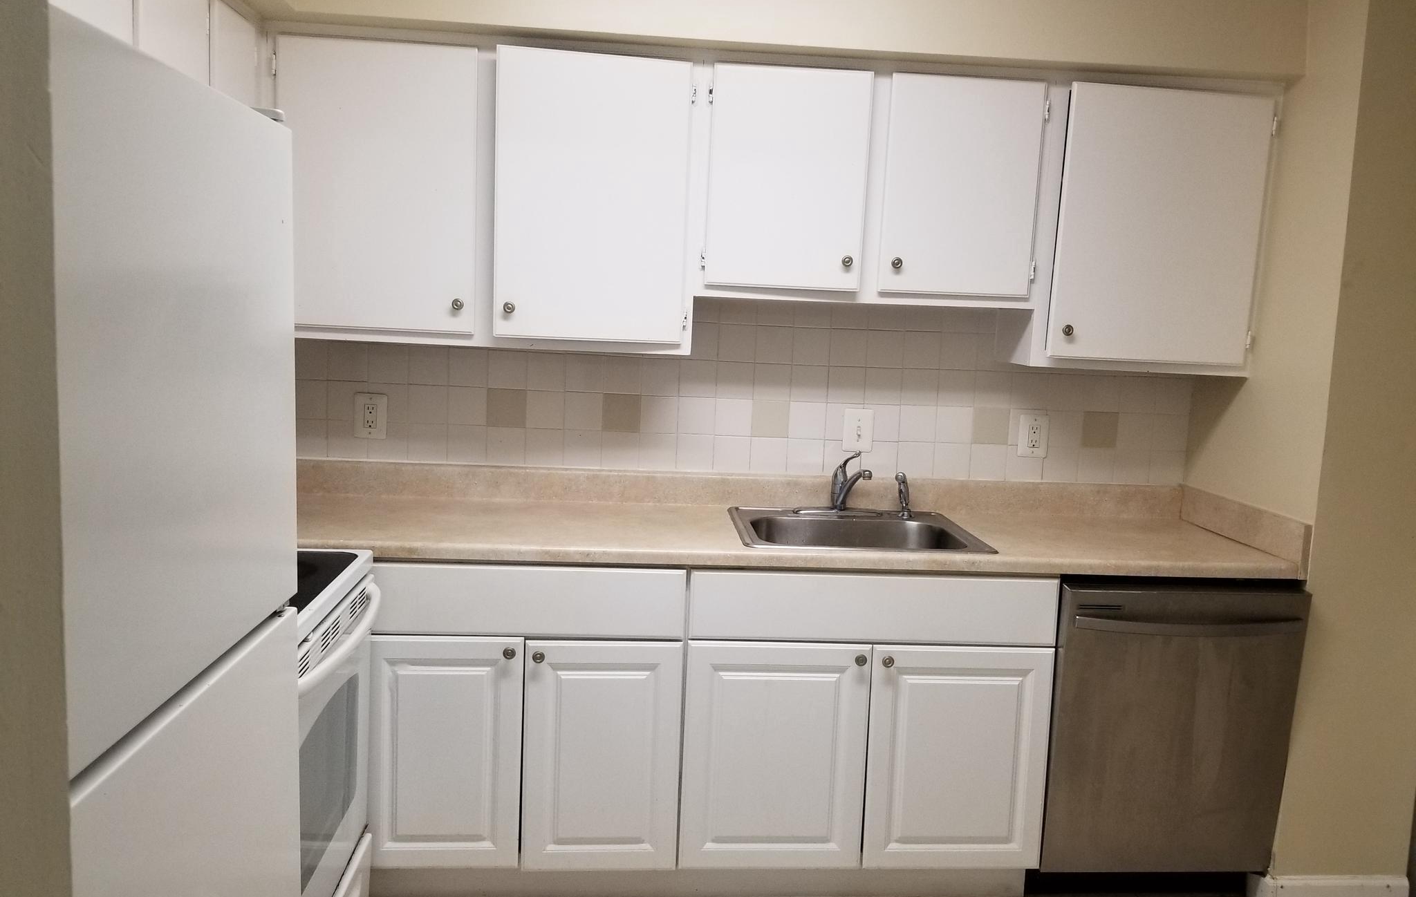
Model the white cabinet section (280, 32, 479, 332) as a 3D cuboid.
[{"bbox_3d":[-0.824,-0.658,2.761,0.473,0.694,0.294,2,8,-5],"label":"white cabinet section"}]

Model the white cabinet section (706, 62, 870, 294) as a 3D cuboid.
[{"bbox_3d":[0.192,-0.701,2.839,0.399,0.546,0.294,2,8,-5],"label":"white cabinet section"}]

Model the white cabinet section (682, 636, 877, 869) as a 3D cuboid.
[{"bbox_3d":[0.148,0.721,2.863,0.454,0.580,0.540,2,7,-4],"label":"white cabinet section"}]

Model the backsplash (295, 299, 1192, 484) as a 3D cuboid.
[{"bbox_3d":[0.029,-0.177,3.089,2.840,0.490,0.020,2,7,-4],"label":"backsplash"}]

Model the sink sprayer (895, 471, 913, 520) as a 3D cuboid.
[{"bbox_3d":[0.555,0.130,3.026,0.046,0.128,0.058,5,8,17],"label":"sink sprayer"}]

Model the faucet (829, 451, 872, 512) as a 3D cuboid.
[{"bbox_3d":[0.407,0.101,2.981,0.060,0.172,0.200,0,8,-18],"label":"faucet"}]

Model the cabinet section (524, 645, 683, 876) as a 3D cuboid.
[{"bbox_3d":[-0.274,0.694,2.804,0.363,0.569,0.575,2,8,-5],"label":"cabinet section"}]

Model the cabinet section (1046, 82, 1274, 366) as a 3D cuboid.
[{"bbox_3d":[1.174,-0.597,2.932,0.555,0.701,0.297,2,8,-5],"label":"cabinet section"}]

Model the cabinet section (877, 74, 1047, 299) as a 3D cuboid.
[{"bbox_3d":[0.642,-0.688,2.877,0.397,0.545,0.294,2,8,-5],"label":"cabinet section"}]

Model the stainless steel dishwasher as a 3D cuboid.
[{"bbox_3d":[1.130,0.690,2.914,0.602,0.785,0.600,2,7,-4],"label":"stainless steel dishwasher"}]

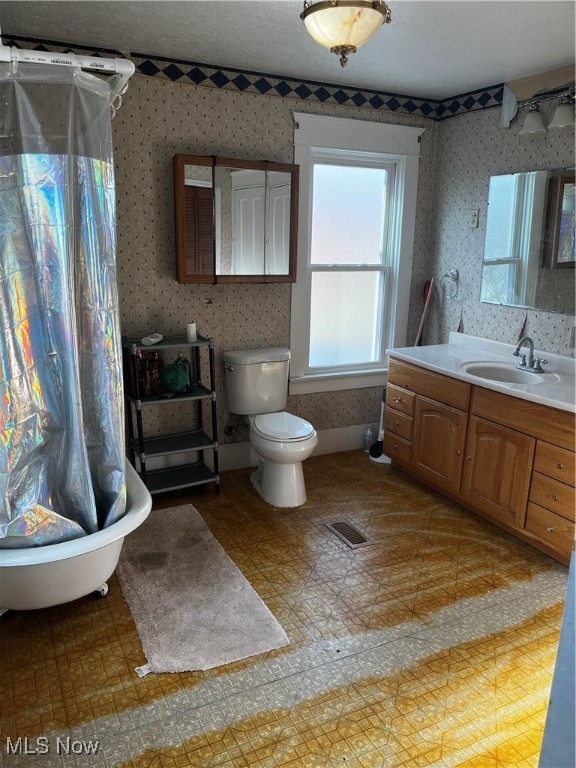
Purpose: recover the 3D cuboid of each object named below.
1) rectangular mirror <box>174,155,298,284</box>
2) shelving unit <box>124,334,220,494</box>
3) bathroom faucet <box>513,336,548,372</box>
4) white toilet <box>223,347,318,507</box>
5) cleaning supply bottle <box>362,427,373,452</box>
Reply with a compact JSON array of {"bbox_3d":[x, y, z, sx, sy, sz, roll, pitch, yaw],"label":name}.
[{"bbox_3d":[-0.298,-0.945,3.400,0.753,0.690,0.110,-6,16,-26],"label":"rectangular mirror"},{"bbox_3d":[-0.670,0.192,3.360,0.455,0.940,0.310,-6,16,-26],"label":"shelving unit"},{"bbox_3d":[1.361,-0.173,3.287,0.175,0.184,0.200,-6,16,-26],"label":"bathroom faucet"},{"bbox_3d":[-0.080,0.253,3.455,0.445,0.800,0.690,-5,15,-24],"label":"white toilet"},{"bbox_3d":[0.582,0.399,4.197,0.070,0.180,0.065,1,14,0],"label":"cleaning supply bottle"}]

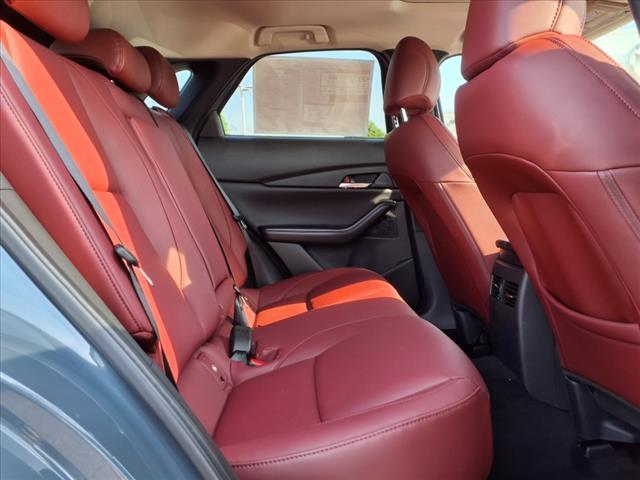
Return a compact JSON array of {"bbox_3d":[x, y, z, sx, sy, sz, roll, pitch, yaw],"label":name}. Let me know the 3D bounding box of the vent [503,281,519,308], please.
[{"bbox_3d":[0.424,0.121,1.101,0.020,0.055,0.053,7,5,-10],"label":"vent"}]

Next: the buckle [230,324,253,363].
[{"bbox_3d":[-0.160,0.211,1.020,0.041,0.072,0.026,7,-29,-9],"label":"buckle"}]

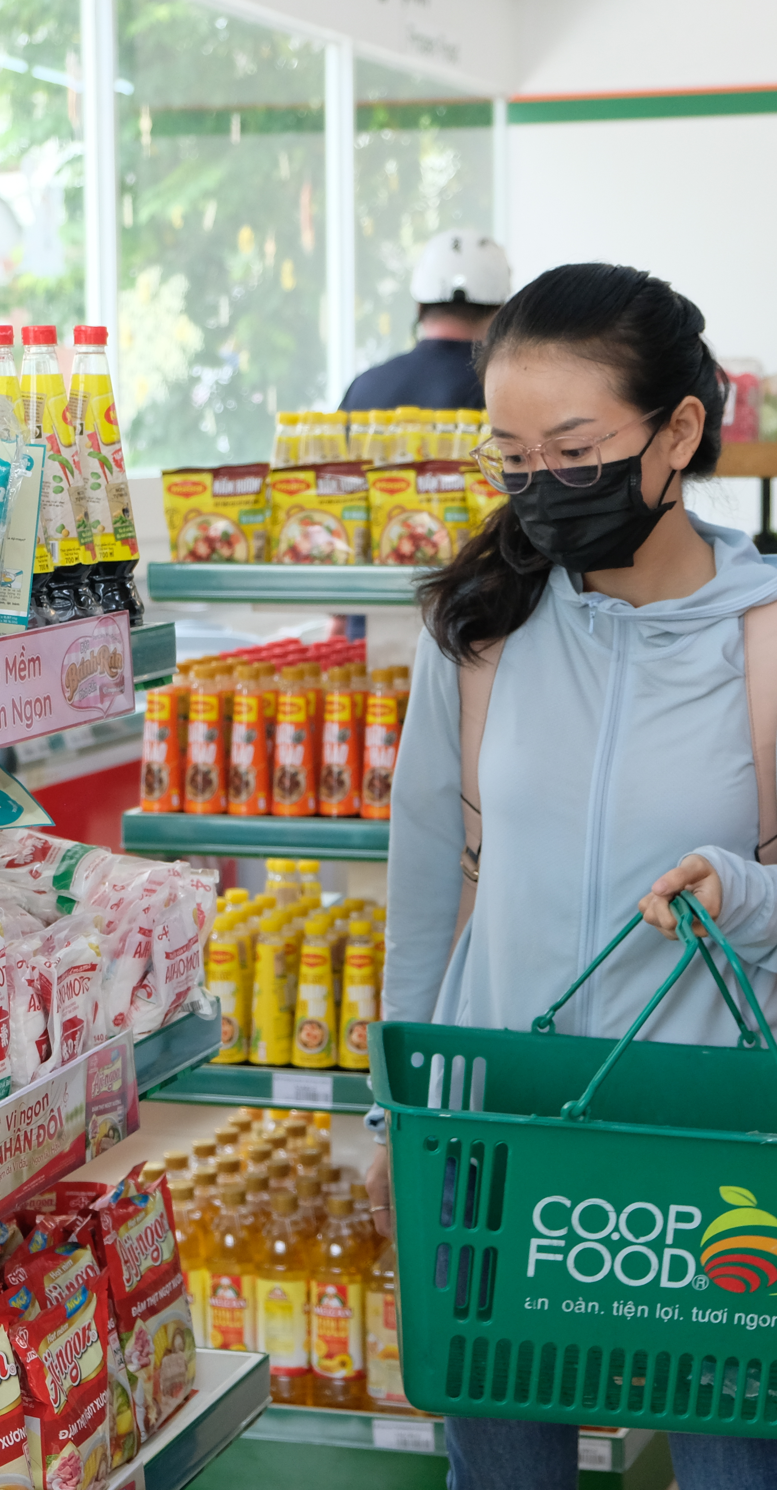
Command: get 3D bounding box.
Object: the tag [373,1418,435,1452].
[{"bbox_3d":[0.020,0.875,3.854,0.081,0.042,0.004,2,7,19],"label":"tag"}]

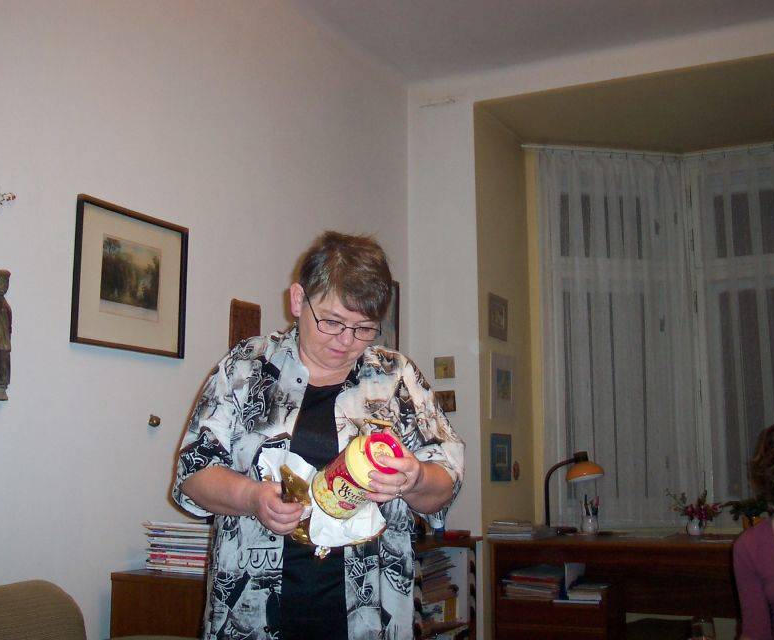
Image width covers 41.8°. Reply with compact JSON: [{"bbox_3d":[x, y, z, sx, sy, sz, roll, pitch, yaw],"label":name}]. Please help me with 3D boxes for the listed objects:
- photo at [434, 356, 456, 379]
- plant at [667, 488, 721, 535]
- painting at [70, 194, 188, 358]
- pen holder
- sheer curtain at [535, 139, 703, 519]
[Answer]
[{"bbox_3d":[0.285,0.236,5.004,0.112,0.104,0.015,-5,-9,26],"label":"photo"},{"bbox_3d":[1.538,0.966,5.086,0.267,0.241,0.230,-5,-9,26],"label":"plant"},{"bbox_3d":[-0.827,-0.124,3.277,0.025,0.452,0.529,-5,-9,27],"label":"painting"},{"bbox_3d":[1.071,1.082,5.360,0.103,0.103,0.090,-5,-9,26],"label":"pen holder"},{"bbox_3d":[1.307,0.087,5.722,0.887,2.107,0.100,1,-9,-8],"label":"sheer curtain"}]

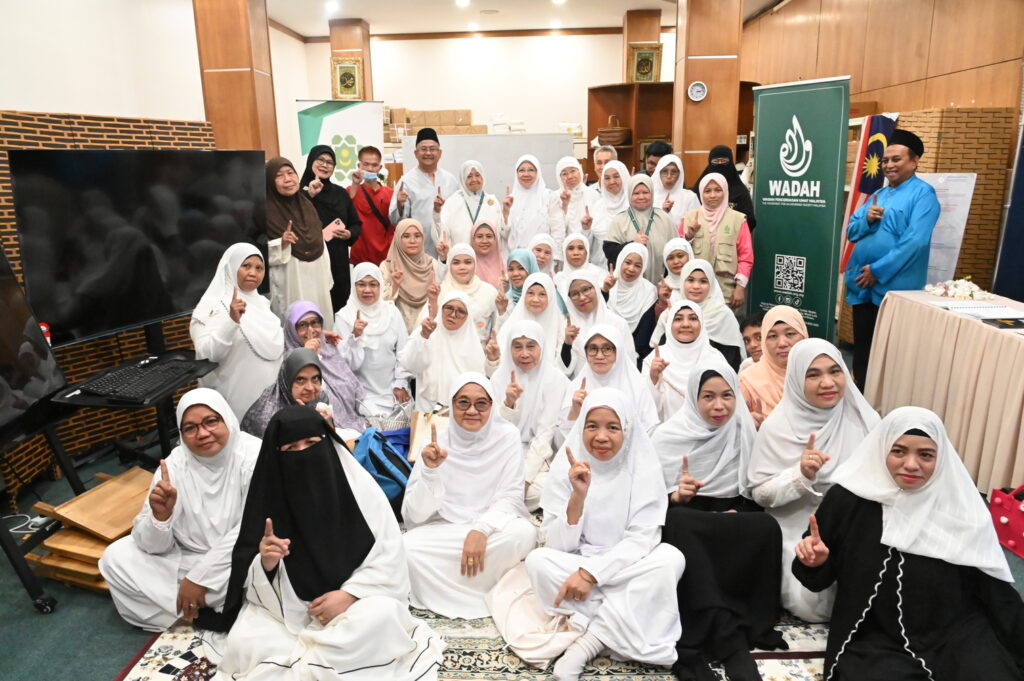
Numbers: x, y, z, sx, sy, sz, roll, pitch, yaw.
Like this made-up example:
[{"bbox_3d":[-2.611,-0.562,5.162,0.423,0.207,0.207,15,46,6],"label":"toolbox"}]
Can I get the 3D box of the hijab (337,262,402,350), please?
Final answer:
[{"bbox_3d":[-0.815,-0.194,3.900,0.380,0.490,0.330,-4,13,-12],"label":"hijab"}]

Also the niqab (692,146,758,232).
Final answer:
[{"bbox_3d":[1.616,-1.156,5.161,0.470,0.625,0.350,1,13,12],"label":"niqab"}]

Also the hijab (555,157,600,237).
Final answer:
[{"bbox_3d":[0.473,-1.031,4.850,0.340,0.520,0.310,-1,13,3],"label":"hijab"}]

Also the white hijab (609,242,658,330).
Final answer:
[{"bbox_3d":[0.714,-0.324,4.006,0.294,0.500,0.300,2,13,14],"label":"white hijab"}]

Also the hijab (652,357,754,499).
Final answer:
[{"bbox_3d":[0.696,0.298,2.477,0.370,0.480,0.330,2,13,13],"label":"hijab"}]

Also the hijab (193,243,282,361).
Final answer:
[{"bbox_3d":[-1.360,-0.193,3.380,0.420,0.550,0.380,-13,17,-41],"label":"hijab"}]

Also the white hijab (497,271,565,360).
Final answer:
[{"bbox_3d":[0.112,-0.126,3.900,0.390,0.530,0.350,-1,13,0],"label":"white hijab"}]

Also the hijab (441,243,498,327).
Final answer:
[{"bbox_3d":[-0.249,-0.334,4.001,0.340,0.473,0.310,-1,13,1],"label":"hijab"}]

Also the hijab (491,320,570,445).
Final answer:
[{"bbox_3d":[0.087,0.181,3.211,0.377,0.561,0.320,-1,13,1],"label":"hijab"}]

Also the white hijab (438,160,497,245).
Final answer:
[{"bbox_3d":[-0.316,-0.974,4.850,0.420,0.580,0.330,-2,13,-5],"label":"white hijab"}]

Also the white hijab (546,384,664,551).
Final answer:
[{"bbox_3d":[0.309,0.399,2.255,0.404,0.514,0.330,0,13,6],"label":"white hijab"}]

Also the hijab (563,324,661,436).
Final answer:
[{"bbox_3d":[0.486,0.195,3.330,0.440,0.530,0.350,1,13,8],"label":"hijab"}]

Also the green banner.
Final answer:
[{"bbox_3d":[2.053,-0.830,5.058,0.150,2.050,0.771,-11,16,-36],"label":"green banner"}]

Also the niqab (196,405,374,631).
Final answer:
[{"bbox_3d":[-0.726,0.534,2.187,0.530,0.674,0.450,-4,13,-12],"label":"niqab"}]

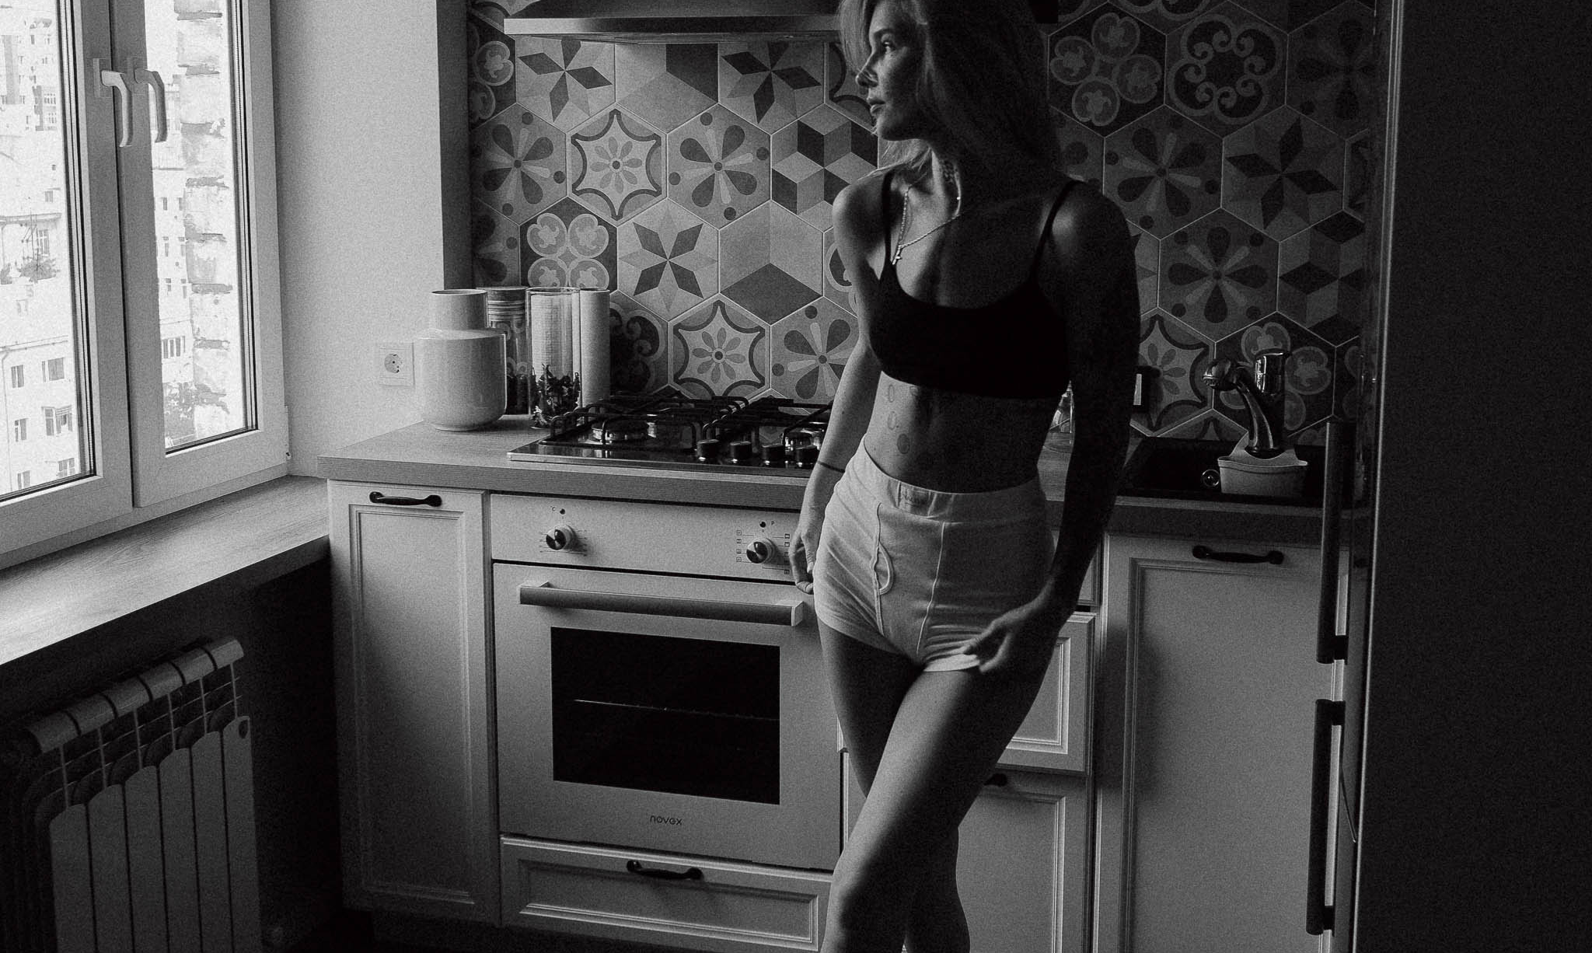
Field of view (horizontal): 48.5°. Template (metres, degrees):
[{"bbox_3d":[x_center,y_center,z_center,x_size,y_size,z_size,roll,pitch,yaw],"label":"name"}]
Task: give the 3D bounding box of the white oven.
[{"bbox_3d":[-0.149,0.303,3.135,0.598,0.593,0.570,3,9,16],"label":"white oven"}]

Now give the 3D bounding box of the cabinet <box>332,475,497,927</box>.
[{"bbox_3d":[-0.576,0.355,3.303,0.305,0.762,0.564,3,9,16],"label":"cabinet"}]

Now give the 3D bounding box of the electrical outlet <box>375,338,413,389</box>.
[{"bbox_3d":[-0.792,-0.221,3.476,0.082,0.084,0.015,3,9,16],"label":"electrical outlet"}]

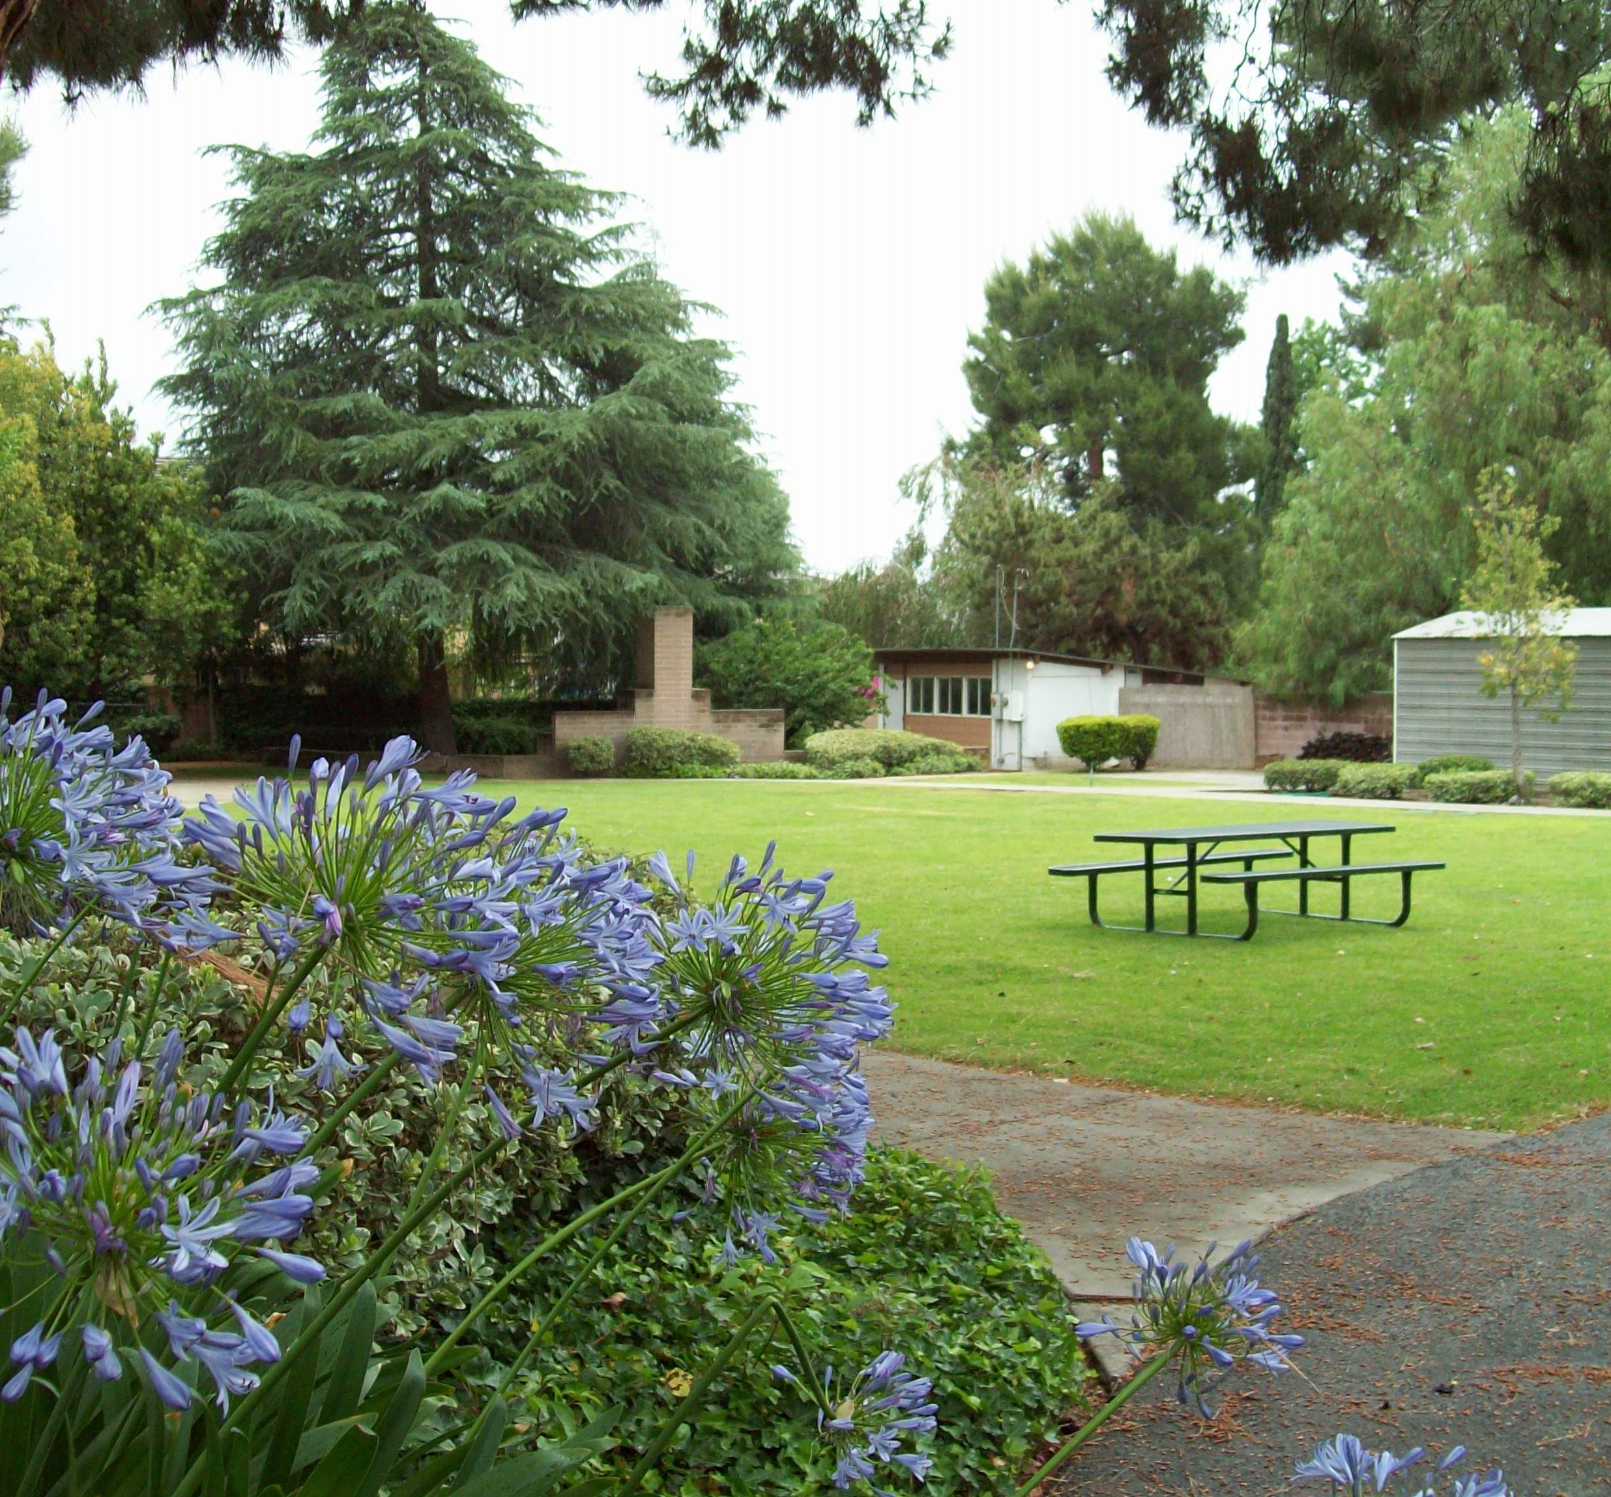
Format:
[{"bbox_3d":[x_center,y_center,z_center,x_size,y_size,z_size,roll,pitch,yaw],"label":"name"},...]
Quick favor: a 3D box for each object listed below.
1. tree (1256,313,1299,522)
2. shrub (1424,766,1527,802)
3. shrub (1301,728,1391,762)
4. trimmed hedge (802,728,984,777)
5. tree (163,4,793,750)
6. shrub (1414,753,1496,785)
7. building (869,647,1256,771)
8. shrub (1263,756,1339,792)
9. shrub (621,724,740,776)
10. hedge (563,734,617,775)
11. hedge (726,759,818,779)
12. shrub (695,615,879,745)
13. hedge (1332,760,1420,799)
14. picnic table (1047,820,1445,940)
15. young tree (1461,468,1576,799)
[{"bbox_3d":[14.354,-6.629,68.000,1.700,13.253,1.700,0,2,12],"label":"tree"},{"bbox_3d":[10.774,0.593,35.900,1.650,0.566,1.200,1,2,17],"label":"shrub"},{"bbox_3d":[11.408,0.035,46.800,2.200,0.949,1.300,1,2,14],"label":"shrub"},{"bbox_3d":[1.826,0.062,47.200,3.700,1.011,2.000,0,2,0],"label":"trimmed hedge"},{"bbox_3d":[-7.265,-8.071,49.786,14.000,16.895,14.000,0,1,-8],"label":"tree"},{"bbox_3d":[11.456,0.437,39.492,1.454,0.667,1.000,1,2,16],"label":"shrub"},{"bbox_3d":[5.837,-0.903,51.879,6.156,2.642,6.771,0,2,-27],"label":"building"},{"bbox_3d":[8.813,0.477,39.700,1.350,0.596,1.100,1,2,13],"label":"shrub"},{"bbox_3d":[-2.658,0.045,47.500,2.450,1.053,1.700,0,2,0],"label":"shrub"},{"bbox_3d":[-4.302,0.107,44.589,1.072,0.850,1.000,0,1,-6],"label":"hedge"},{"bbox_3d":[-0.607,0.379,43.795,1.777,0.397,0.900,0,1,-1],"label":"hedge"},{"bbox_3d":[-0.357,-1.352,50.000,4.100,3.418,3.800,0,2,0],"label":"shrub"},{"bbox_3d":[9.503,0.498,37.192,1.481,0.634,1.100,1,1,14],"label":"hedge"},{"bbox_3d":[3.273,0.956,16.391,2.600,0.725,1.630,-1,2,-43],"label":"picnic table"},{"bbox_3d":[11.430,-1.829,35.800,1.850,5.298,1.800,1,2,18],"label":"young tree"}]

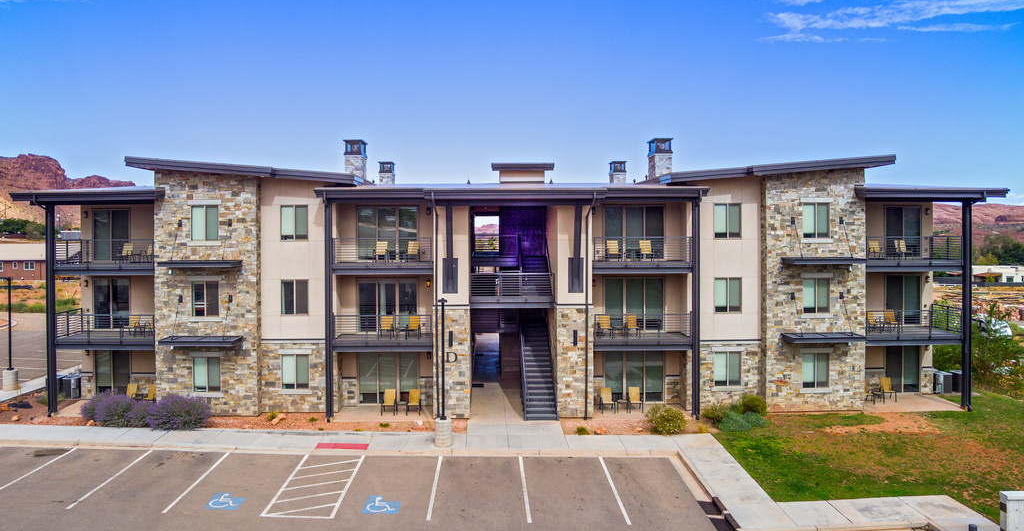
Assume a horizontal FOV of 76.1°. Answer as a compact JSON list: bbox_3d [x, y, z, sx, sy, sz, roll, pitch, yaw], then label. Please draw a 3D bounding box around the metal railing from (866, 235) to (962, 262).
[{"bbox_3d":[17.505,-0.736,29.449,4.220,1.100,2.000,0,2,-1],"label":"metal railing"}]

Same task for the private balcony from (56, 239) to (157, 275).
[{"bbox_3d":[-16.998,-0.398,28.300,4.200,1.500,2.000,0,2,-1],"label":"private balcony"}]

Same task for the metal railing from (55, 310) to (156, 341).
[{"bbox_3d":[-16.838,2.564,27.888,4.025,1.130,1.680,0,2,-1],"label":"metal railing"}]

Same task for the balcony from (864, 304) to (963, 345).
[{"bbox_3d":[17.482,2.632,29.499,4.220,1.500,2.100,0,2,-1],"label":"balcony"}]

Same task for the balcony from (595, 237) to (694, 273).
[{"bbox_3d":[5.198,-0.427,26.994,3.960,1.450,1.850,0,2,-1],"label":"balcony"}]

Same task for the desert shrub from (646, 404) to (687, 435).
[{"bbox_3d":[6.084,5.908,25.600,1.600,1.080,1.400,0,2,-1],"label":"desert shrub"}]

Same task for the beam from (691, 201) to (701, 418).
[{"bbox_3d":[7.507,1.827,26.756,0.330,8.809,0.320,0,2,-1],"label":"beam"}]

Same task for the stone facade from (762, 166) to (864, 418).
[{"bbox_3d":[12.812,1.064,27.850,4.150,10.150,0.800,0,2,-1],"label":"stone facade"}]

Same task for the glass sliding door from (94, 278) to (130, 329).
[{"bbox_3d":[-18.986,1.805,31.100,1.740,2.420,0.120,0,2,-1],"label":"glass sliding door"}]

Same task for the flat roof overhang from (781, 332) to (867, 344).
[{"bbox_3d":[12.830,2.986,26.950,2.950,0.220,1.150,0,2,-1],"label":"flat roof overhang"}]

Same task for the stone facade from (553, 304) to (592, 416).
[{"bbox_3d":[2.578,4.070,27.650,1.500,4.600,1.200,0,2,-1],"label":"stone facade"}]

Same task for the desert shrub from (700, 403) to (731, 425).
[{"bbox_3d":[8.450,6.170,27.300,1.150,0.850,1.100,0,2,-1],"label":"desert shrub"}]

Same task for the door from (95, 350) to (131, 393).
[{"bbox_3d":[-17.694,4.785,29.060,1.660,2.300,0.120,0,2,-1],"label":"door"}]

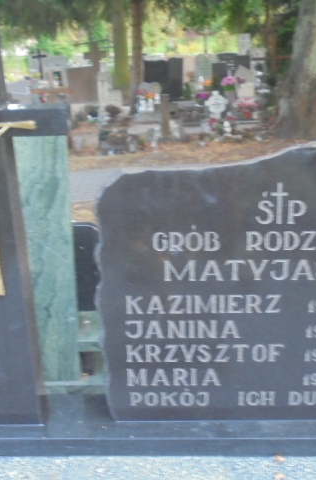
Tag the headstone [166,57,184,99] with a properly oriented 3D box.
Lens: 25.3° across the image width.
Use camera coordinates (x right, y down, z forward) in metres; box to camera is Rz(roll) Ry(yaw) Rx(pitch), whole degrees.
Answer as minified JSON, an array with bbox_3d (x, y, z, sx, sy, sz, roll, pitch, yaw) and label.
[{"bbox_3d":[0.299,-2.775,12.000,0.310,0.720,0.110,-1,19,0],"label":"headstone"}]

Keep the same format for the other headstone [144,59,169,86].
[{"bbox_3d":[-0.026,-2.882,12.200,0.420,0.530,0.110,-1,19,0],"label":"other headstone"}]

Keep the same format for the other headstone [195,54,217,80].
[{"bbox_3d":[0.892,-3.222,13.200,0.420,0.530,0.110,-1,19,0],"label":"other headstone"}]

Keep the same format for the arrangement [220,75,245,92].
[{"bbox_3d":[1.198,-2.517,11.300,0.380,0.290,0.300,-1,19,0],"label":"arrangement"}]

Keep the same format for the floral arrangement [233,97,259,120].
[{"bbox_3d":[1.233,-1.853,9.900,0.360,0.340,0.320,-1,19,0],"label":"floral arrangement"}]

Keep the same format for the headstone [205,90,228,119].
[{"bbox_3d":[0.816,-1.890,9.800,0.330,0.390,0.080,-1,19,0],"label":"headstone"}]

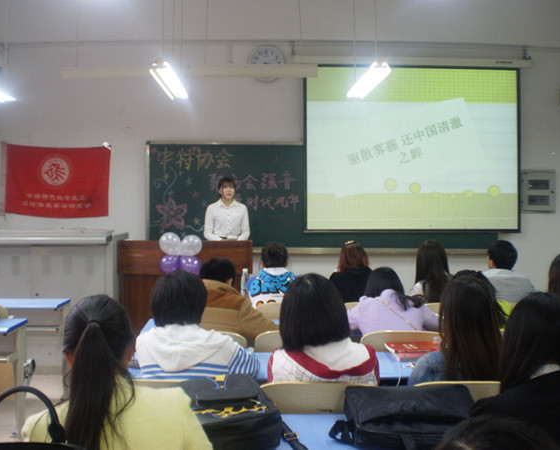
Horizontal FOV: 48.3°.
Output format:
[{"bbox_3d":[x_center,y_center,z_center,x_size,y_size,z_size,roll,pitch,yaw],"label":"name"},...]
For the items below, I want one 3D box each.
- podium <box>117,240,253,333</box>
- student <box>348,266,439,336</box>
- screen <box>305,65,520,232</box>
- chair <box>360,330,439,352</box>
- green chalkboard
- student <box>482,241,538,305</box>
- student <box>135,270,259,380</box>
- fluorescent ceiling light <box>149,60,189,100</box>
[{"bbox_3d":[-0.833,0.662,5.660,1.170,1.060,0.650,0,1,-3],"label":"podium"},{"bbox_3d":[0.629,0.781,3.660,0.510,1.110,0.720,0,1,-3],"label":"student"},{"bbox_3d":[1.497,-0.864,7.050,2.440,1.900,0.050,0,1,-3],"label":"screen"},{"bbox_3d":[0.665,0.938,3.500,0.430,0.800,0.480,0,1,-3],"label":"chair"},{"bbox_3d":[0.498,-0.307,7.060,4.020,1.280,0.060,0,2,-3],"label":"green chalkboard"},{"bbox_3d":[1.471,0.706,4.300,0.460,1.230,0.680,0,2,-13],"label":"student"},{"bbox_3d":[-0.328,0.763,2.630,0.480,1.170,0.700,0,1,-3],"label":"student"},{"bbox_3d":[-0.843,-1.113,4.850,0.170,0.090,1.260,0,2,-3],"label":"fluorescent ceiling light"}]

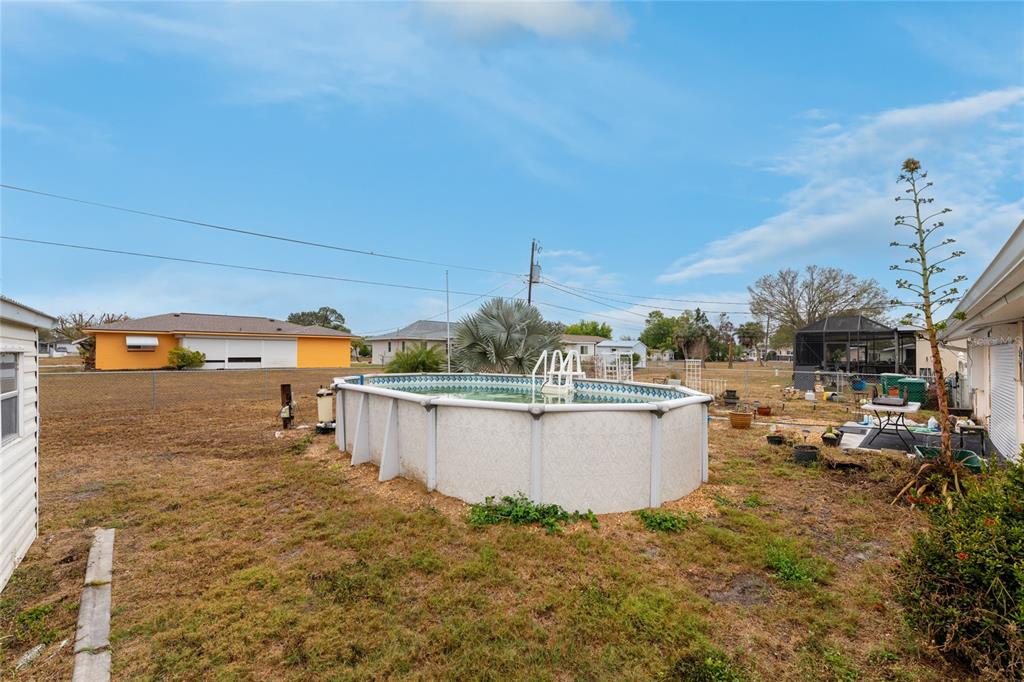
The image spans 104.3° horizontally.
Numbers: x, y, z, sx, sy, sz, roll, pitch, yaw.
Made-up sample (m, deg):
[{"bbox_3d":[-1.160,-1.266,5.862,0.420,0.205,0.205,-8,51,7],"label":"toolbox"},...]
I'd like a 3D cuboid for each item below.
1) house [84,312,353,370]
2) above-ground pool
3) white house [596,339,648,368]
[{"bbox_3d":[-22.300,0.040,33.700,16.500,4.200,9.000,1,-2,-22],"label":"house"},{"bbox_3d":[-0.370,1.453,7.700,7.500,1.220,4.850,-1,-2,45],"label":"above-ground pool"},{"bbox_3d":[12.700,1.564,46.000,4.800,3.050,3.900,-1,-2,44],"label":"white house"}]

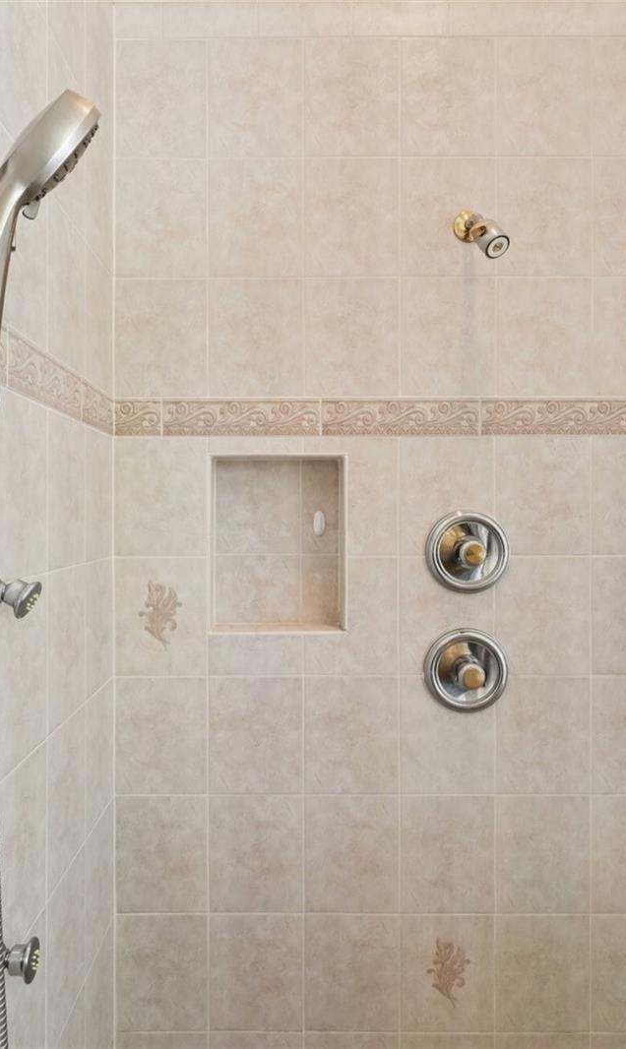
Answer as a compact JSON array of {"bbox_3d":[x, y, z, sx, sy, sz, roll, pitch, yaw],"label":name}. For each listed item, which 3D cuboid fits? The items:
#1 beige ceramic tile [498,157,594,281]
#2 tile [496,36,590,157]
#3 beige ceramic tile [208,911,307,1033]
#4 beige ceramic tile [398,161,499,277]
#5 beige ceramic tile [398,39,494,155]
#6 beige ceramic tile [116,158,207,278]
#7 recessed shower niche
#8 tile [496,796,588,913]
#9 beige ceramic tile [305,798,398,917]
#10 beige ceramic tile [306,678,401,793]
[{"bbox_3d":[0.487,-0.646,1.387,0.200,0.250,0.009,0,0,0],"label":"beige ceramic tile"},{"bbox_3d":[0.486,-0.898,1.387,0.200,0.251,0.010,0,0,0],"label":"tile"},{"bbox_3d":[-0.119,0.956,1.400,0.200,0.250,0.010,0,0,0],"label":"beige ceramic tile"},{"bbox_3d":[0.285,-0.646,1.388,0.200,0.250,0.009,0,0,0],"label":"beige ceramic tile"},{"bbox_3d":[0.286,-0.901,1.389,0.200,0.250,0.010,0,0,0],"label":"beige ceramic tile"},{"bbox_3d":[-0.319,-0.646,1.391,0.194,0.250,0.009,0,0,0],"label":"beige ceramic tile"},{"bbox_3d":[-0.074,0.041,1.438,0.283,0.372,0.100,0,0,0],"label":"recessed shower niche"},{"bbox_3d":[0.486,0.697,1.387,0.200,0.249,0.010,0,0,0],"label":"tile"},{"bbox_3d":[0.084,0.702,1.398,0.200,0.250,0.010,0,0,0],"label":"beige ceramic tile"},{"bbox_3d":[0.083,0.452,1.402,0.203,0.253,0.010,0,1,0],"label":"beige ceramic tile"}]

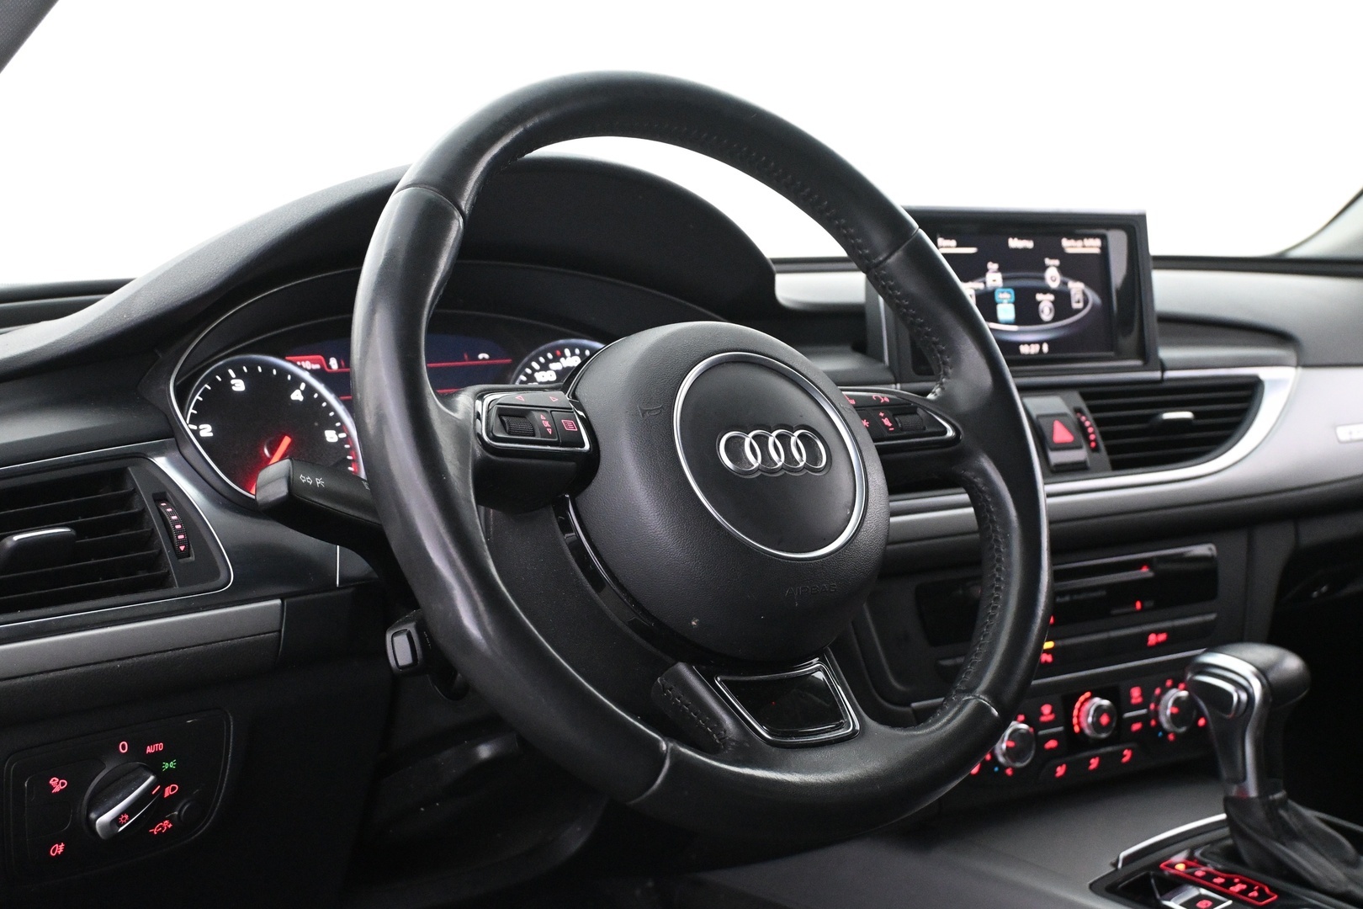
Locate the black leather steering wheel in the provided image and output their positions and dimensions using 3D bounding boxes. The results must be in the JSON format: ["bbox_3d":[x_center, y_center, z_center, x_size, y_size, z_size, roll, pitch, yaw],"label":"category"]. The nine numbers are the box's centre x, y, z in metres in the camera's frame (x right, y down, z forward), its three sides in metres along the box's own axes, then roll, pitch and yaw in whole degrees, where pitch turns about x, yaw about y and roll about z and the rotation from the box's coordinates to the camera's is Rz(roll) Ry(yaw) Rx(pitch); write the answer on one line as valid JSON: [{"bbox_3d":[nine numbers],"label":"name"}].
[{"bbox_3d":[0.014,-0.001,0.831,0.372,0.372,0.110,-3,-21,-36],"label":"black leather steering wheel"}]

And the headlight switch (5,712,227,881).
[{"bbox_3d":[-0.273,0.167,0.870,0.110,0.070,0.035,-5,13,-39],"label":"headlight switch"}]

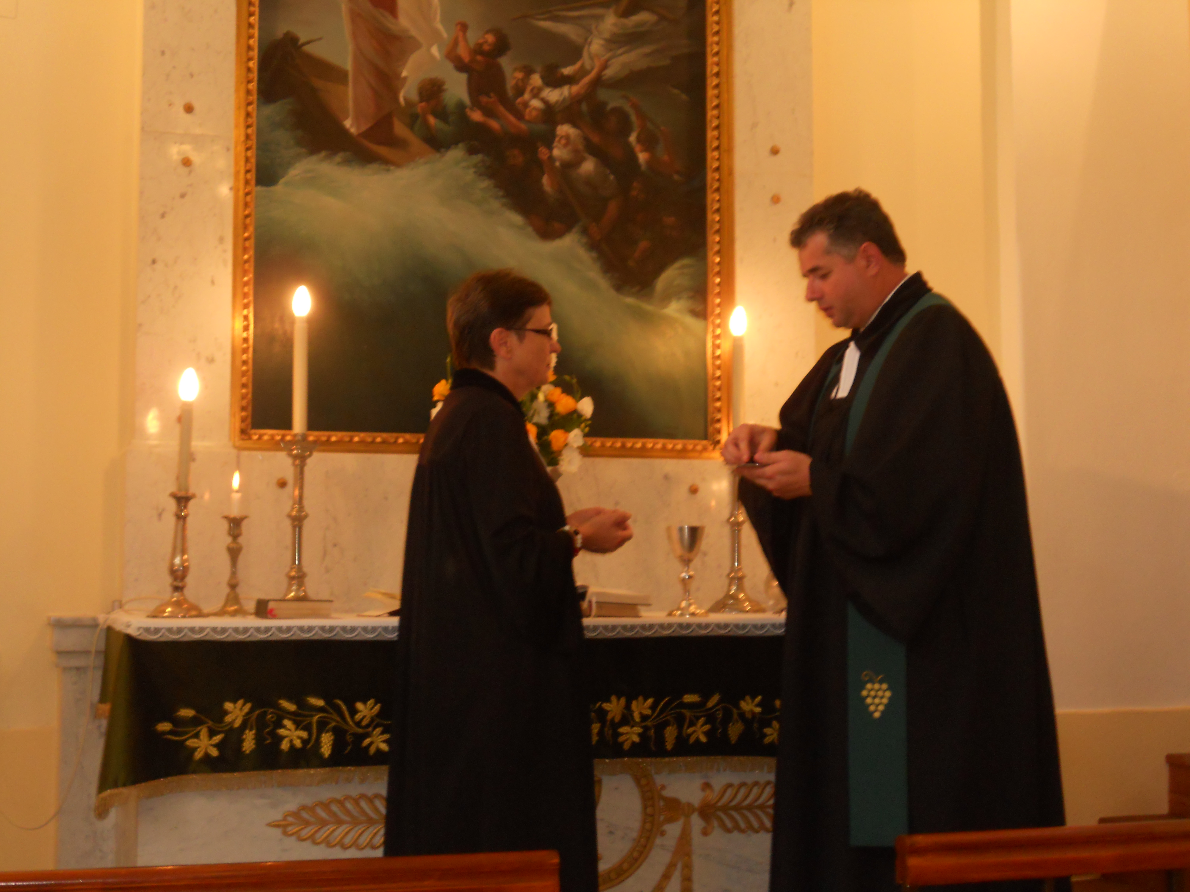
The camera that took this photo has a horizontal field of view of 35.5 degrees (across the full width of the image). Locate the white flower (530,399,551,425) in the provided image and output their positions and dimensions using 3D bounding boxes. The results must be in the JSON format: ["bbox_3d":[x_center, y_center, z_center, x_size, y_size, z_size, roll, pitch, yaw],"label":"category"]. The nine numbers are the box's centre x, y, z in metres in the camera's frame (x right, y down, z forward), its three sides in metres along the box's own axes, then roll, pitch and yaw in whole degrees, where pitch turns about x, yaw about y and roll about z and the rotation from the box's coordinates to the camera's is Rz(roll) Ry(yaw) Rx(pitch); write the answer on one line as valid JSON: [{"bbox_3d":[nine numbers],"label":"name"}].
[{"bbox_3d":[-0.127,-0.078,4.280,0.050,0.058,0.045,1,-4,-9],"label":"white flower"}]

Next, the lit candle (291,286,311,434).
[{"bbox_3d":[-0.666,-0.195,4.200,0.039,0.335,0.039,1,-4,-16],"label":"lit candle"}]

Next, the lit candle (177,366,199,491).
[{"bbox_3d":[-0.874,-0.034,3.980,0.038,0.263,0.038,3,-4,-16],"label":"lit candle"}]

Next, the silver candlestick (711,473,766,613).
[{"bbox_3d":[0.344,0.199,4.470,0.136,0.408,0.136,0,-4,0],"label":"silver candlestick"}]

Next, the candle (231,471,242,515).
[{"bbox_3d":[-0.782,0.102,4.050,0.021,0.101,0.021,1,-4,-16],"label":"candle"}]

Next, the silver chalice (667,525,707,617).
[{"bbox_3d":[0.213,0.289,4.290,0.093,0.213,0.093,0,-4,0],"label":"silver chalice"}]

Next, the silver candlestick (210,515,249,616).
[{"bbox_3d":[-0.796,0.261,4.050,0.084,0.217,0.084,1,-4,-16],"label":"silver candlestick"}]

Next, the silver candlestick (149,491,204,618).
[{"bbox_3d":[-0.893,0.234,3.980,0.121,0.273,0.121,3,-4,-16],"label":"silver candlestick"}]

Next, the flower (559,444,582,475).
[{"bbox_3d":[-0.056,0.032,4.300,0.055,0.069,0.050,1,-4,-9],"label":"flower"}]

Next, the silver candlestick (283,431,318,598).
[{"bbox_3d":[-0.672,0.179,4.200,0.135,0.408,0.135,1,-4,-16],"label":"silver candlestick"}]

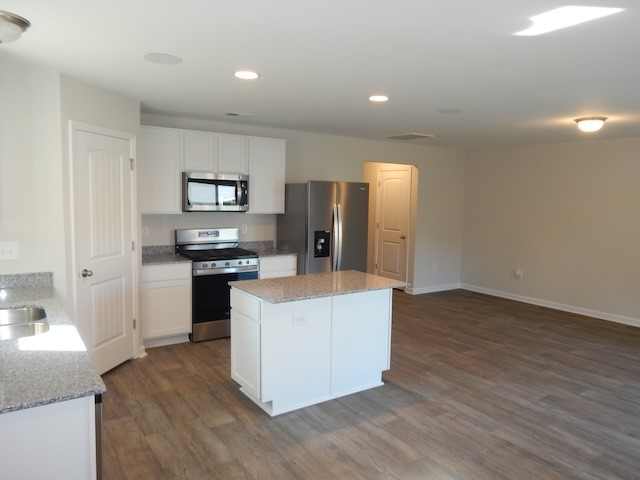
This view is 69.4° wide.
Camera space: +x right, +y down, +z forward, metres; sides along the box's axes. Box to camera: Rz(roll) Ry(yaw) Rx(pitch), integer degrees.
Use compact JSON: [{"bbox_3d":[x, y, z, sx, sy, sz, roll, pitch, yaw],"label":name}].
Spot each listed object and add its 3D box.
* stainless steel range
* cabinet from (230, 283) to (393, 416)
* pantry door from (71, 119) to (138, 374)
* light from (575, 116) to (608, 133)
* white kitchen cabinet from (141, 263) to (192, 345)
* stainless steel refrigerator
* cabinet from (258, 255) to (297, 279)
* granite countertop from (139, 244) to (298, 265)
[{"bbox_3d":[-1.172,0.483,5.291,0.766,1.170,0.668,-2,6,-34],"label":"stainless steel range"},{"bbox_3d":[-0.048,0.793,3.807,1.223,0.872,0.539,-2,6,-34],"label":"cabinet"},{"bbox_3d":[-1.848,0.110,4.025,0.060,2.117,0.840,2,5,12],"label":"pantry door"},{"bbox_3d":[2.805,-1.186,4.792,0.300,0.138,0.300,-2,6,-34],"label":"light"},{"bbox_3d":[-1.721,0.649,4.988,0.494,0.872,0.621,-2,6,-34],"label":"white kitchen cabinet"},{"bbox_3d":[0.033,0.146,5.982,0.907,1.763,0.784,-2,6,-34],"label":"stainless steel refrigerator"},{"bbox_3d":[-0.673,0.605,5.698,0.507,0.872,0.621,-2,6,-34],"label":"cabinet"},{"bbox_3d":[-1.174,0.131,5.302,1.787,0.124,0.627,-2,6,-34],"label":"granite countertop"}]

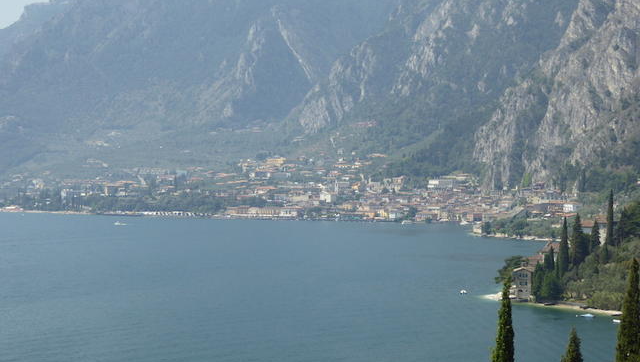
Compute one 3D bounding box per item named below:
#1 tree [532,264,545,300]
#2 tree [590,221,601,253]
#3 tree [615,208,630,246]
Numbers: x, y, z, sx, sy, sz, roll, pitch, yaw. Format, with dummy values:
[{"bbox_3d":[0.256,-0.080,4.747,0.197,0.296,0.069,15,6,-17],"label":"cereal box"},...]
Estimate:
[{"bbox_3d":[77.580,35.690,558.000,4.130,13.490,4.130,1,0,0],"label":"tree"},{"bbox_3d":[108.690,22.390,620.000,3.830,13.220,3.830,1,0,0],"label":"tree"},{"bbox_3d":[120.110,18.490,625.000,5.790,16.700,5.790,1,0,0],"label":"tree"}]

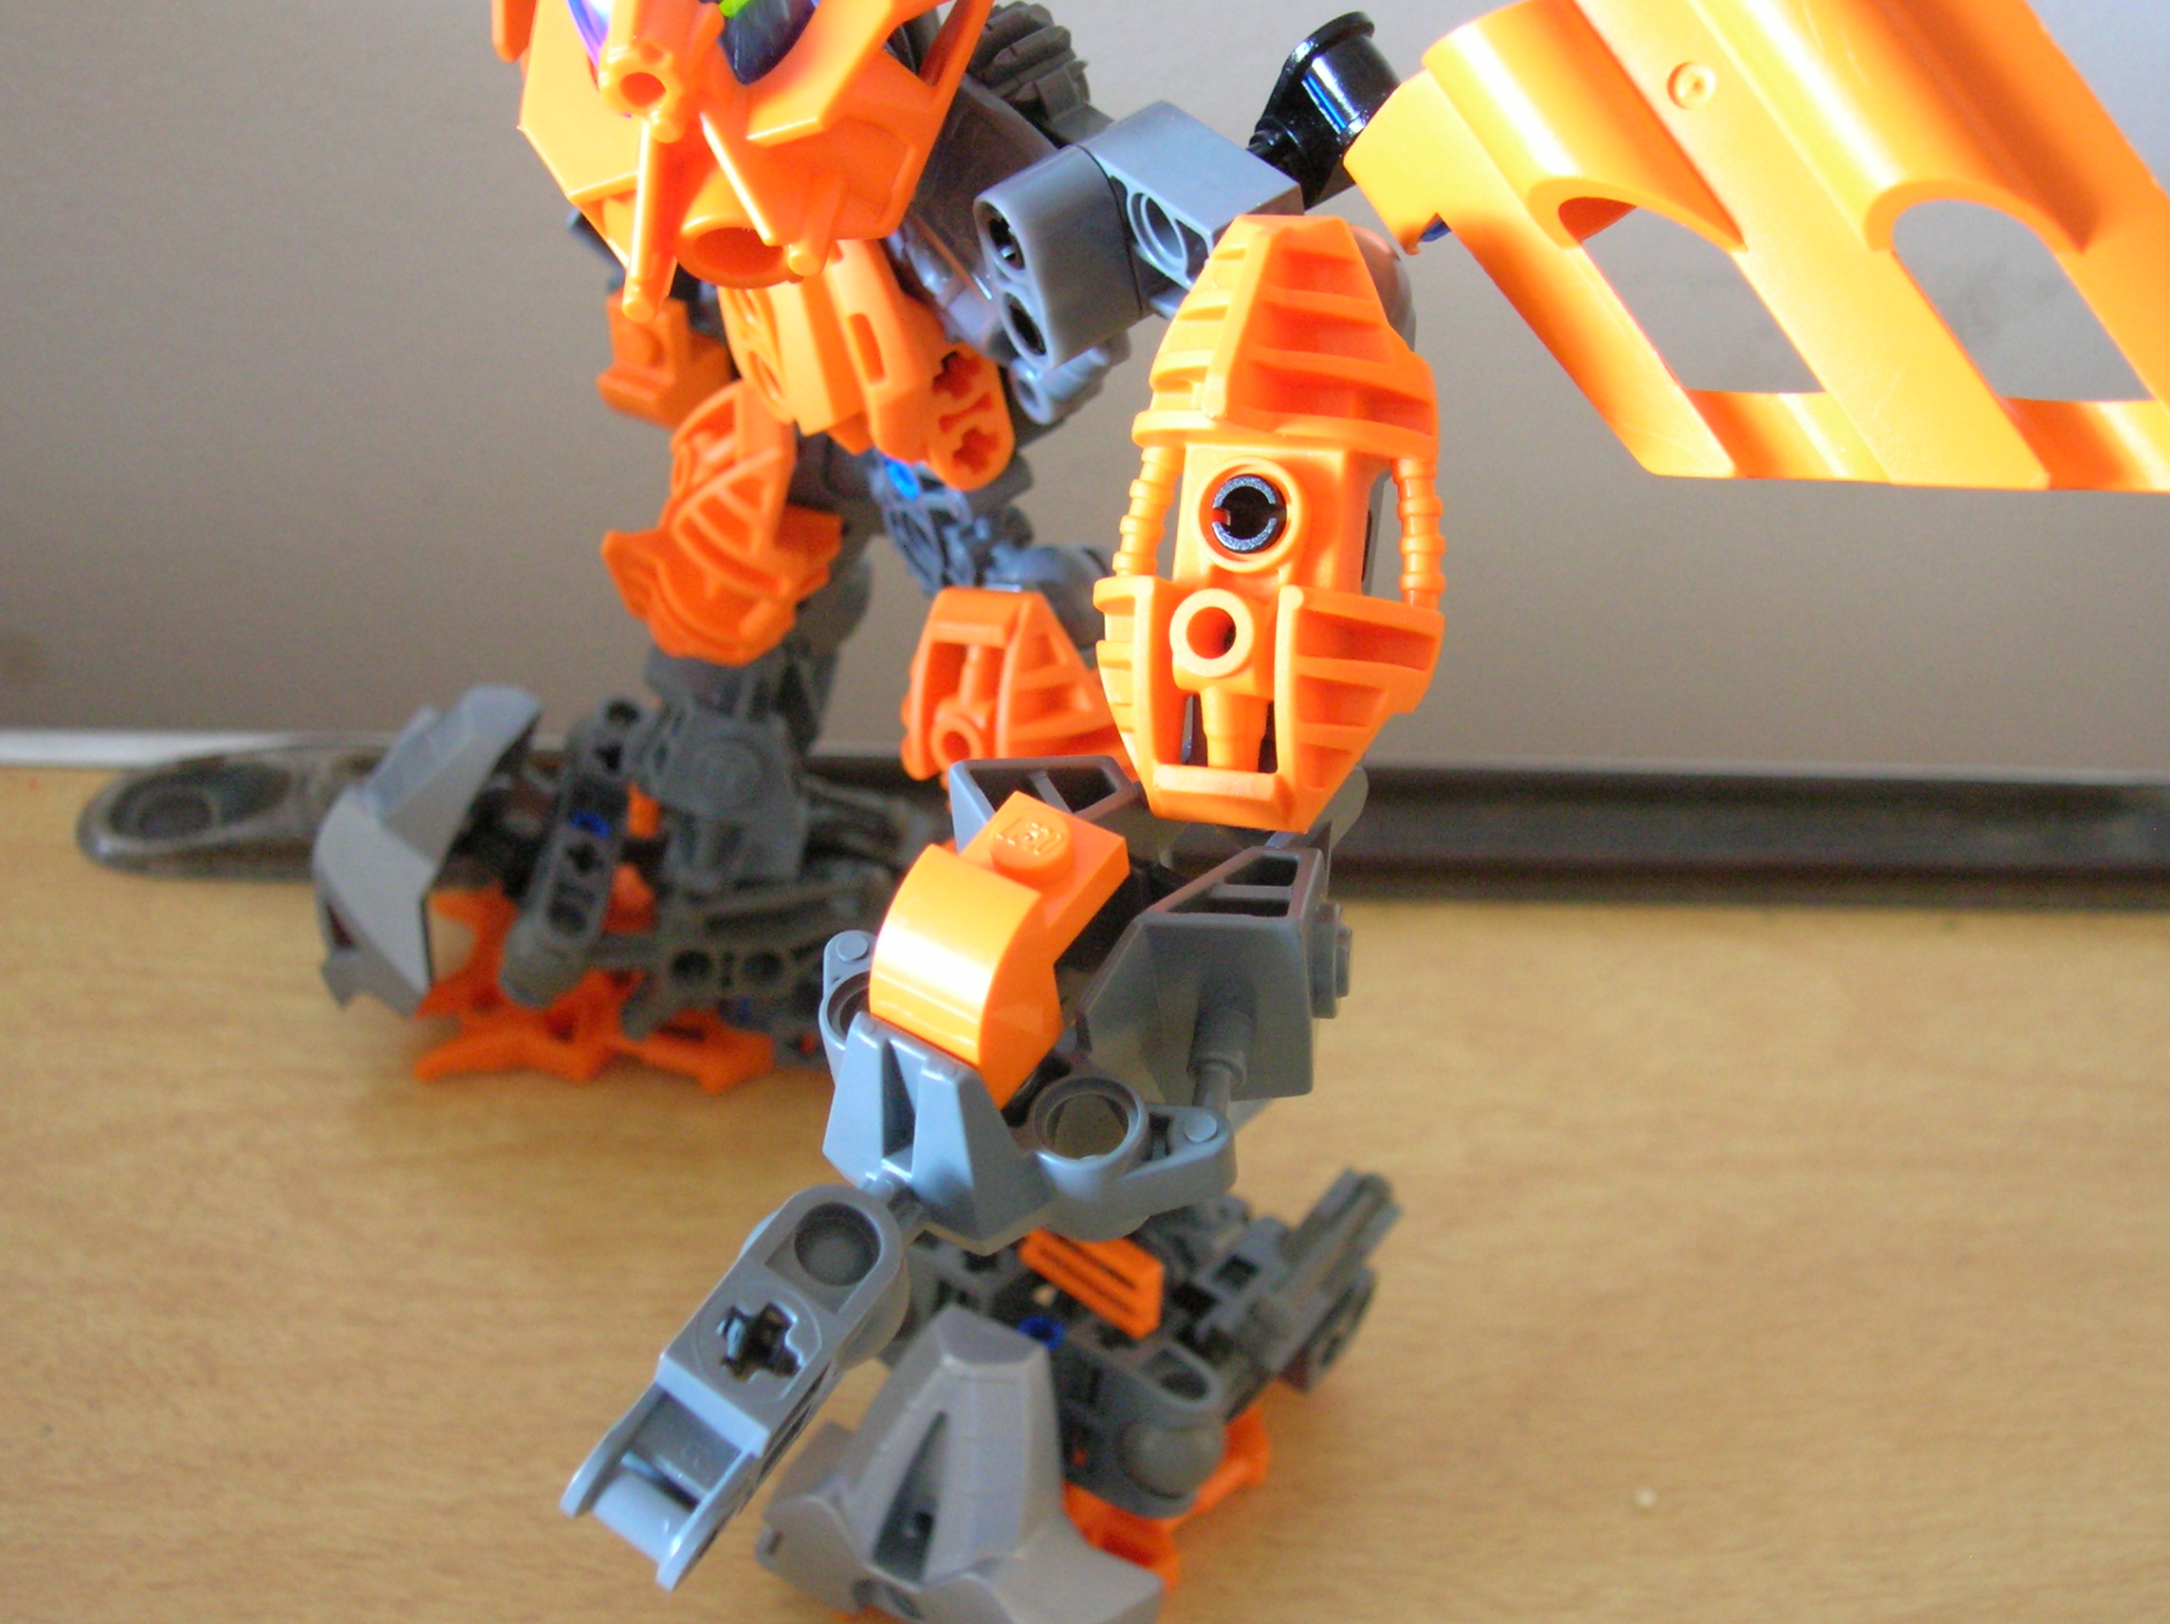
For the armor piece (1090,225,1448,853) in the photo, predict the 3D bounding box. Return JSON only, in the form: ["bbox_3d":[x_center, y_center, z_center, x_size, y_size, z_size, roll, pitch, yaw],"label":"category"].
[{"bbox_3d":[0.012,-0.019,0.171,0.024,0.039,0.013,4,2,25],"label":"armor piece"}]

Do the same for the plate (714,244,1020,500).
[{"bbox_3d":[-0.020,-0.042,0.236,0.030,0.029,0.016,9,34,33],"label":"plate"}]

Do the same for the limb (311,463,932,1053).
[{"bbox_3d":[-0.053,-0.013,0.292,0.074,0.072,0.045,2,33,1],"label":"limb"}]

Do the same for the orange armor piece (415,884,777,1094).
[{"bbox_3d":[-0.057,0.019,0.302,0.043,0.013,0.031,2,43,1],"label":"orange armor piece"}]

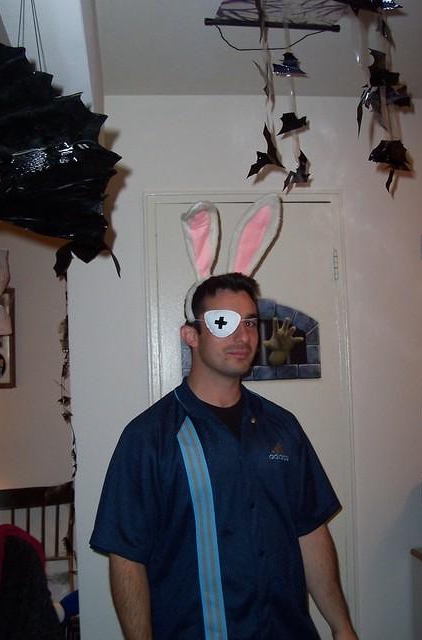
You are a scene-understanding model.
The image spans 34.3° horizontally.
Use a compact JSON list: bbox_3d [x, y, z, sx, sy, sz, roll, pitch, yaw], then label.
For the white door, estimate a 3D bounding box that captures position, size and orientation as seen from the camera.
[{"bbox_3d":[0.154,0.587,2.362,0.708,2.077,0.080,-2,-4,-6],"label":"white door"}]

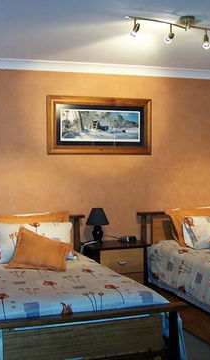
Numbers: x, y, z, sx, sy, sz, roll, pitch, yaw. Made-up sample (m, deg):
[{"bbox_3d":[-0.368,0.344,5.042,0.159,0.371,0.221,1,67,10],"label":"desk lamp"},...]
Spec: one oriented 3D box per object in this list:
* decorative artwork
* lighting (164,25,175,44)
[{"bbox_3d":[-0.035,-0.528,4.785,1.070,0.565,0.035,-1,2,-16],"label":"decorative artwork"},{"bbox_3d":[0.427,-0.955,3.190,0.080,0.125,0.095,-1,2,-21],"label":"lighting"}]

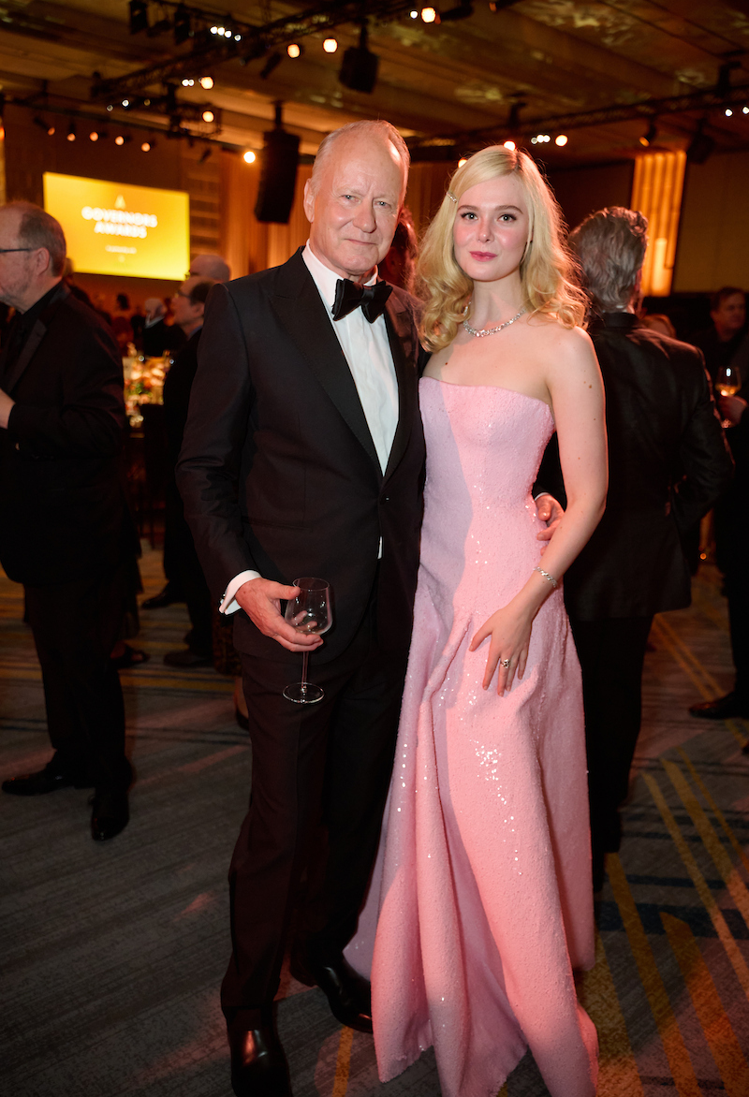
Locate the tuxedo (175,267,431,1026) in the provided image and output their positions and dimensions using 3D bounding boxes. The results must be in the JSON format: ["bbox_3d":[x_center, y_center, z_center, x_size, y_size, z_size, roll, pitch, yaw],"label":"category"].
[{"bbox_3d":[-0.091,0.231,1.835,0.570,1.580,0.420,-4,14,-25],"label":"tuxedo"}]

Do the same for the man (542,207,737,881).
[{"bbox_3d":[0.671,0.019,2.485,0.600,1.840,0.460,6,13,17],"label":"man"}]

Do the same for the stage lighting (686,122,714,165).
[{"bbox_3d":[5.511,-6.859,14.800,0.360,0.620,0.360,26,25,34],"label":"stage lighting"}]

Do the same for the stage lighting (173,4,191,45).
[{"bbox_3d":[-2.444,-6.654,11.100,0.190,0.420,0.180,6,13,19],"label":"stage lighting"}]

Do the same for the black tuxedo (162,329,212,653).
[{"bbox_3d":[-0.782,-0.260,4.093,0.400,1.500,0.520,2,13,2],"label":"black tuxedo"}]

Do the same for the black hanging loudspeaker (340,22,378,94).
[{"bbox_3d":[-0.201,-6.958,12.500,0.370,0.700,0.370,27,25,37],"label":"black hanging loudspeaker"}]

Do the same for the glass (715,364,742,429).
[{"bbox_3d":[1.237,-0.531,3.050,0.082,0.213,0.082,2,13,0],"label":"glass"}]

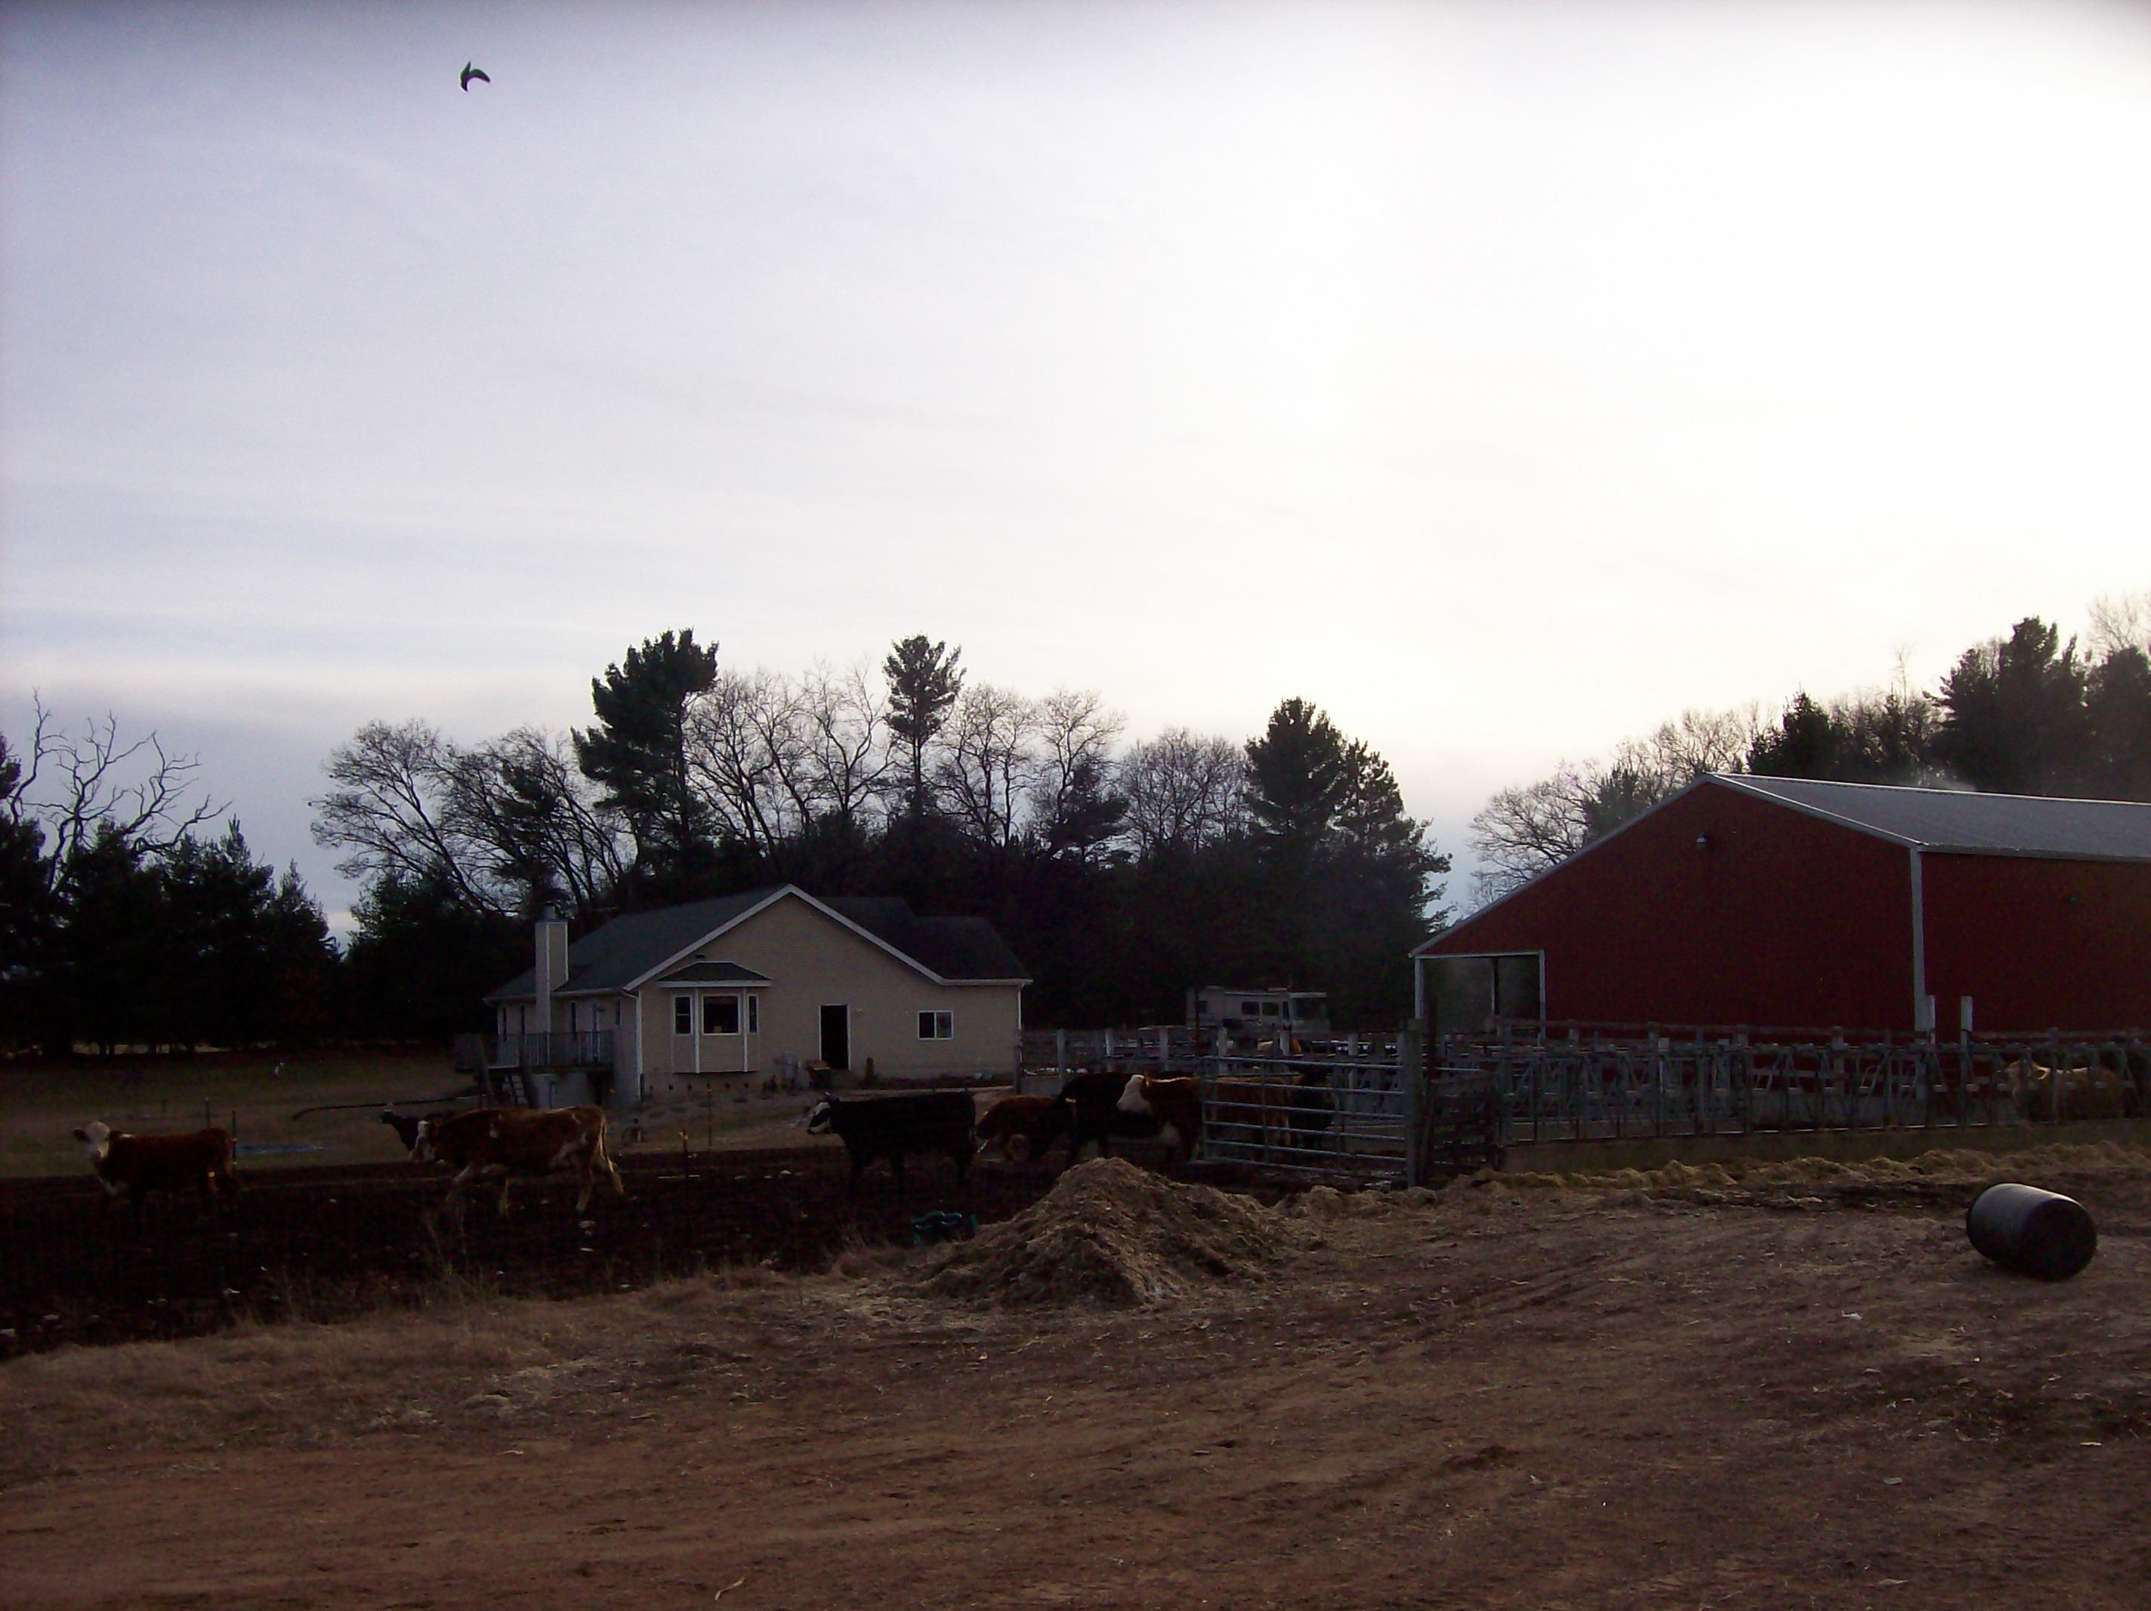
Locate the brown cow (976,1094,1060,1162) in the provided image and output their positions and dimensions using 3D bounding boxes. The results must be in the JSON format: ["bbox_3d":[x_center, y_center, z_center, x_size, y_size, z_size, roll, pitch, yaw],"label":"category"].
[{"bbox_3d":[-0.658,4.976,34.474,1.850,1.030,0.600,1,-6,-12],"label":"brown cow"}]

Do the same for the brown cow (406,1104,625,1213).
[{"bbox_3d":[-6.496,4.136,26.021,2.380,1.260,0.700,1,-6,-10],"label":"brown cow"}]

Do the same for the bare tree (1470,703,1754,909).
[{"bbox_3d":[27.322,3.749,112.173,14.820,17.960,10.000,0,-6,0],"label":"bare tree"}]

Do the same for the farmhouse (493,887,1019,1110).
[{"bbox_3d":[-11.957,6.907,80.868,14.100,6.930,19.400,2,-6,-26],"label":"farmhouse"}]

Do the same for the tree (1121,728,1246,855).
[{"bbox_3d":[5.798,4.674,118.127,6.650,17.670,6.800,0,-6,0],"label":"tree"}]

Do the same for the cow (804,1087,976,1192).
[{"bbox_3d":[-2.389,4.355,29.010,2.150,1.330,0.680,1,-6,-18],"label":"cow"}]

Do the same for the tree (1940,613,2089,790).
[{"bbox_3d":[45.114,1.395,106.366,7.330,20.990,7.000,0,-6,0],"label":"tree"}]

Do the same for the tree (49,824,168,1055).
[{"bbox_3d":[-42.562,5.901,97.939,5.160,10.230,5.200,0,-6,0],"label":"tree"}]

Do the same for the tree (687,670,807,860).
[{"bbox_3d":[-16.276,3.070,110.267,6.500,19.630,6.500,0,-6,0],"label":"tree"}]

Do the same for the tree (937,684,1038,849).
[{"bbox_3d":[-4.392,3.406,112.234,5.800,19.170,5.800,0,-6,0],"label":"tree"}]

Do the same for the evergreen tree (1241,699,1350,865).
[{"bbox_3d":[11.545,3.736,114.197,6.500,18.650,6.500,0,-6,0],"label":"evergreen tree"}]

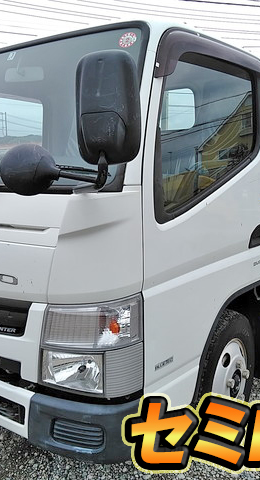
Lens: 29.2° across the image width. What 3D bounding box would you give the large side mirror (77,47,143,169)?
[{"bbox_3d":[-0.067,-0.418,1.578,0.190,0.340,0.090,1,11,15],"label":"large side mirror"}]

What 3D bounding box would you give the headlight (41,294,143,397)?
[{"bbox_3d":[-0.145,0.378,1.871,0.330,0.380,0.240,6,11,39],"label":"headlight"}]

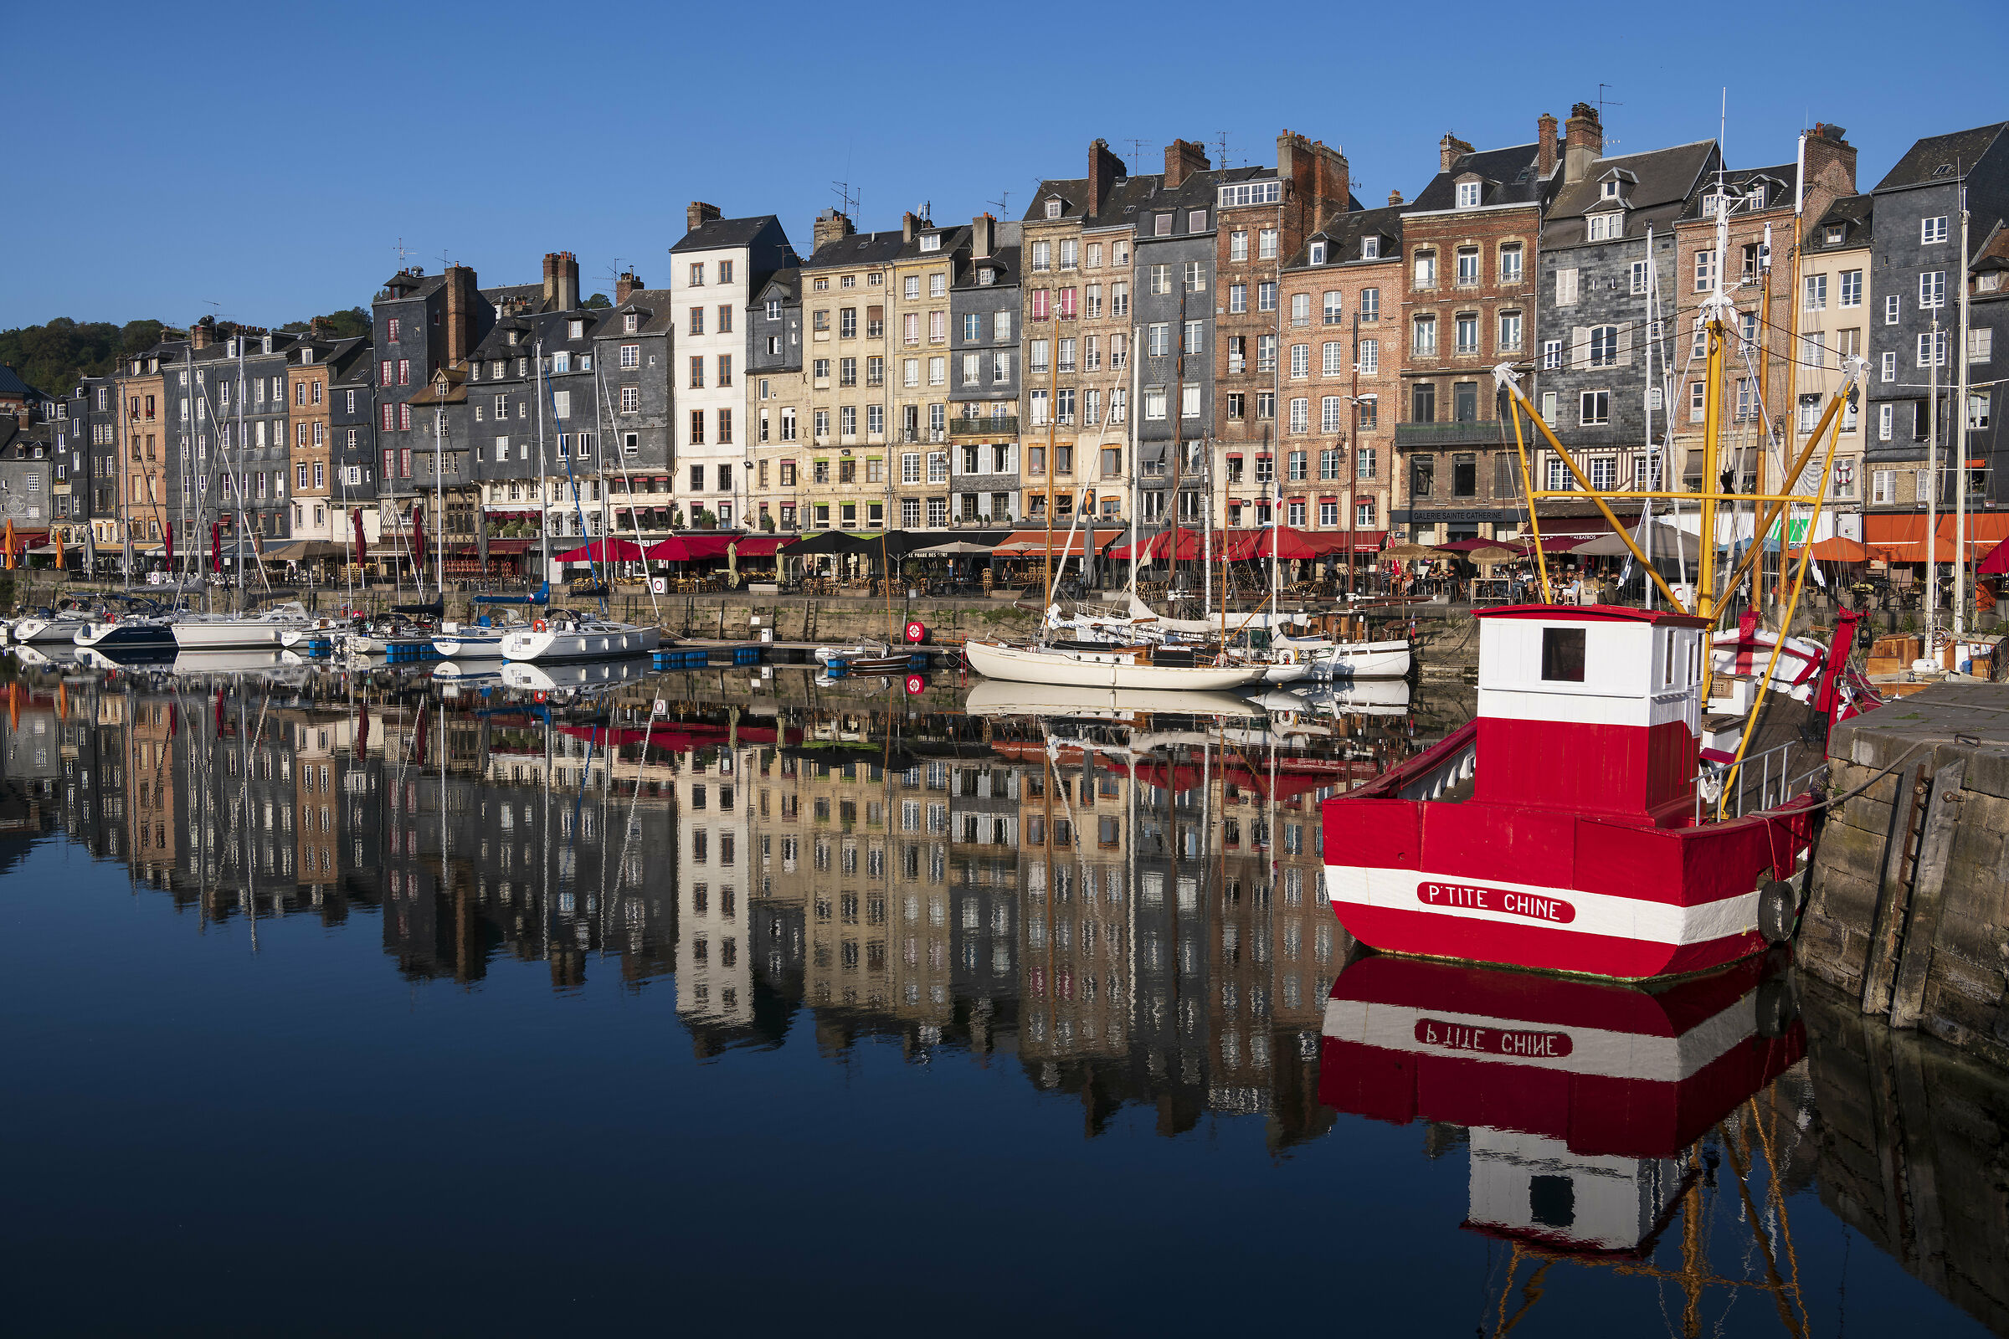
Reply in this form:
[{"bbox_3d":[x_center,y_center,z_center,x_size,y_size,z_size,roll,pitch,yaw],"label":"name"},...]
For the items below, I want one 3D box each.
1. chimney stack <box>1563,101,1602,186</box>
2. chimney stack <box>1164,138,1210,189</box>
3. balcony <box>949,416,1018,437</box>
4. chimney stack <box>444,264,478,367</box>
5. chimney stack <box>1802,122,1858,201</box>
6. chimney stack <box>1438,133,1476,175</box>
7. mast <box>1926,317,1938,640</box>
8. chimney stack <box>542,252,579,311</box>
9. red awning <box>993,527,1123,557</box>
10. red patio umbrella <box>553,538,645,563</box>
[{"bbox_3d":[27.608,-24.970,84.835,1.820,3.778,0.938,-3,5,-45],"label":"chimney stack"},{"bbox_3d":[10.314,-27.871,100.036,0.874,2.684,4.316,2,4,29],"label":"chimney stack"},{"bbox_3d":[-1.027,-13.212,97.216,4.009,1.042,0.700,2,4,28],"label":"balcony"},{"bbox_3d":[-37.226,-24.146,122.619,1.024,6.996,1.775,2,4,32],"label":"chimney stack"},{"bbox_3d":[35.035,-21.514,76.079,4.463,3.164,0.600,-2,4,-39],"label":"chimney stack"},{"bbox_3d":[23.063,-25.994,90.661,0.553,2.053,3.035,2,4,36],"label":"chimney stack"},{"bbox_3d":[28.453,-5.775,54.760,0.170,10.500,0.170,0,3,0],"label":"mast"},{"bbox_3d":[-32.338,-28.189,130.381,2.204,4.231,1.356,2,4,26],"label":"chimney stack"},{"bbox_3d":[2.846,-6.664,94.318,6.494,1.404,2.750,2,4,28],"label":"red awning"},{"bbox_3d":[-23.259,-6.873,103.112,4.229,1.339,2.996,2,4,26],"label":"red patio umbrella"}]

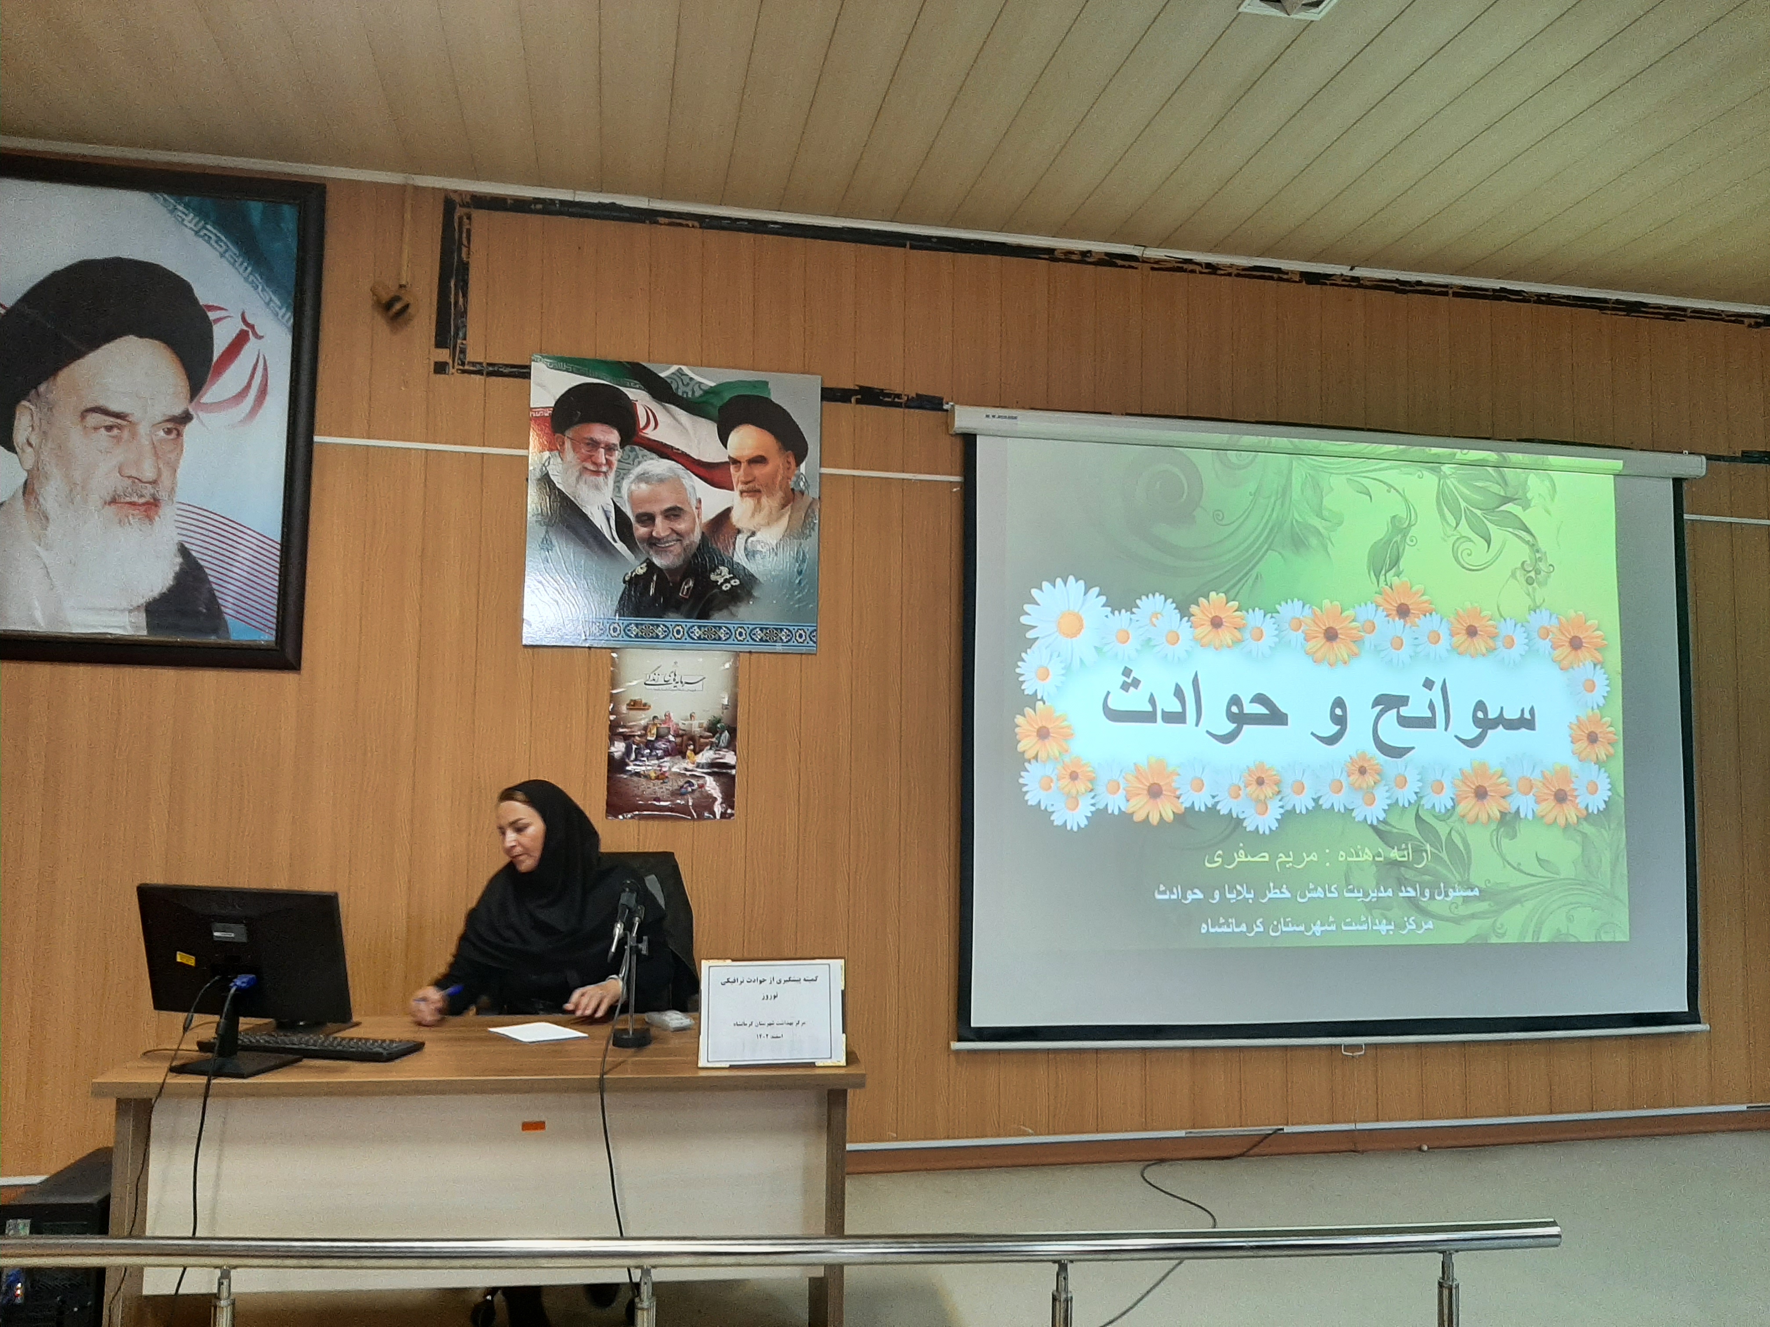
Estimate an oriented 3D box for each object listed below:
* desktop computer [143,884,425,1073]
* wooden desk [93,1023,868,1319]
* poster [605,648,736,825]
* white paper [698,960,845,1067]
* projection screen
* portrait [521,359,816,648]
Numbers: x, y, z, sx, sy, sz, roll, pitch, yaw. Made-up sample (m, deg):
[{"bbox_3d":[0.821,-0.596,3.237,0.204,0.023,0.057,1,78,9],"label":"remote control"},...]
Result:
[{"bbox_3d":[-1.304,0.656,2.837,0.522,0.361,0.352,0,-5,12],"label":"desktop computer"},{"bbox_3d":[-0.832,1.230,2.974,1.516,0.748,0.670,1,-4,-6],"label":"wooden desk"},{"bbox_3d":[-0.713,0.231,4.489,0.427,0.585,0.008,2,-5,-11],"label":"poster"},{"bbox_3d":[-0.238,0.749,2.841,0.308,0.221,0.015,1,-20,-7],"label":"white paper"},{"bbox_3d":[1.712,0.247,4.918,3.044,2.226,0.090,2,-5,-11],"label":"projection screen"},{"bbox_3d":[-0.711,-0.533,4.540,0.983,0.980,0.020,2,-5,-11],"label":"portrait"}]

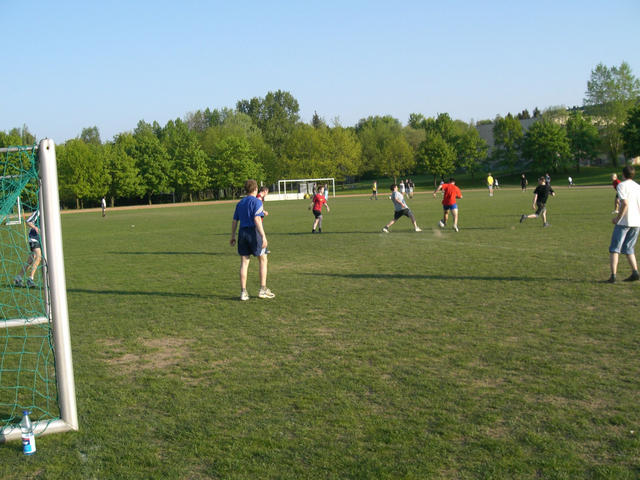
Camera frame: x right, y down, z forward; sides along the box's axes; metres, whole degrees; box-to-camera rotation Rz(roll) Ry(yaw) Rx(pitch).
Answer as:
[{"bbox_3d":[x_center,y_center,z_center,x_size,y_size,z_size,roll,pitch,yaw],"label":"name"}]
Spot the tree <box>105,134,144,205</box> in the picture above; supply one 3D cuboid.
[{"bbox_3d":[-31.523,-11.138,113.000,6.590,11.660,6.590,-4,5,-15],"label":"tree"}]

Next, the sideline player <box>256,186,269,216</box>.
[{"bbox_3d":[-1.466,-0.507,17.604,0.600,1.650,0.500,-4,5,-12],"label":"sideline player"}]

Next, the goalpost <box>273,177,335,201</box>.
[{"bbox_3d":[-1.777,-6.662,92.500,7.400,2.500,1.800,-4,5,-10],"label":"goalpost"}]

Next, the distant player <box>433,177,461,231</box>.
[{"bbox_3d":[3.934,-1.104,21.604,0.880,1.630,0.650,-4,4,-6],"label":"distant player"}]

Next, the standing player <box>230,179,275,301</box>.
[{"bbox_3d":[-0.988,-0.017,10.244,0.560,1.760,0.420,-1,5,20],"label":"standing player"}]

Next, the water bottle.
[{"bbox_3d":[-1.864,1.218,4.487,0.088,0.285,0.088,-3,4,0],"label":"water bottle"}]

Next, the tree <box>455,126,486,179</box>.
[{"bbox_3d":[23.641,-13.464,110.000,5.170,8.610,5.170,-2,5,12],"label":"tree"}]

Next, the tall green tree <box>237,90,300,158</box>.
[{"bbox_3d":[-9.529,-18.410,130.000,12.000,18.503,12.000,-3,4,0],"label":"tall green tree"}]

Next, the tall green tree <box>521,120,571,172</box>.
[{"bbox_3d":[28.886,-11.913,90.000,6.500,6.789,6.500,-3,4,0],"label":"tall green tree"}]

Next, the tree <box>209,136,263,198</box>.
[{"bbox_3d":[-13.951,-11.846,116.000,8.920,10.480,8.920,-4,4,-6],"label":"tree"}]

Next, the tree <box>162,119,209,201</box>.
[{"bbox_3d":[-22.206,-13.167,116.000,7.590,13.790,7.590,-4,5,-10],"label":"tree"}]

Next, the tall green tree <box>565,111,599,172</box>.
[{"bbox_3d":[34.110,-12.832,92.000,4.800,8.249,4.800,-3,4,0],"label":"tall green tree"}]

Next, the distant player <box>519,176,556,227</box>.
[{"bbox_3d":[6.694,-1.220,21.651,0.700,1.550,0.850,0,6,38],"label":"distant player"}]

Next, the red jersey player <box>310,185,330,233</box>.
[{"bbox_3d":[0.011,-1.096,25.000,0.460,1.670,0.600,1,6,44],"label":"red jersey player"}]

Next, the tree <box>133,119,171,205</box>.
[{"bbox_3d":[-27.259,-12.494,114.000,6.330,13.790,6.330,-4,5,-13],"label":"tree"}]

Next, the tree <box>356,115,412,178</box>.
[{"bbox_3d":[9.963,-14.506,112.000,8.500,10.999,8.500,-3,4,0],"label":"tree"}]

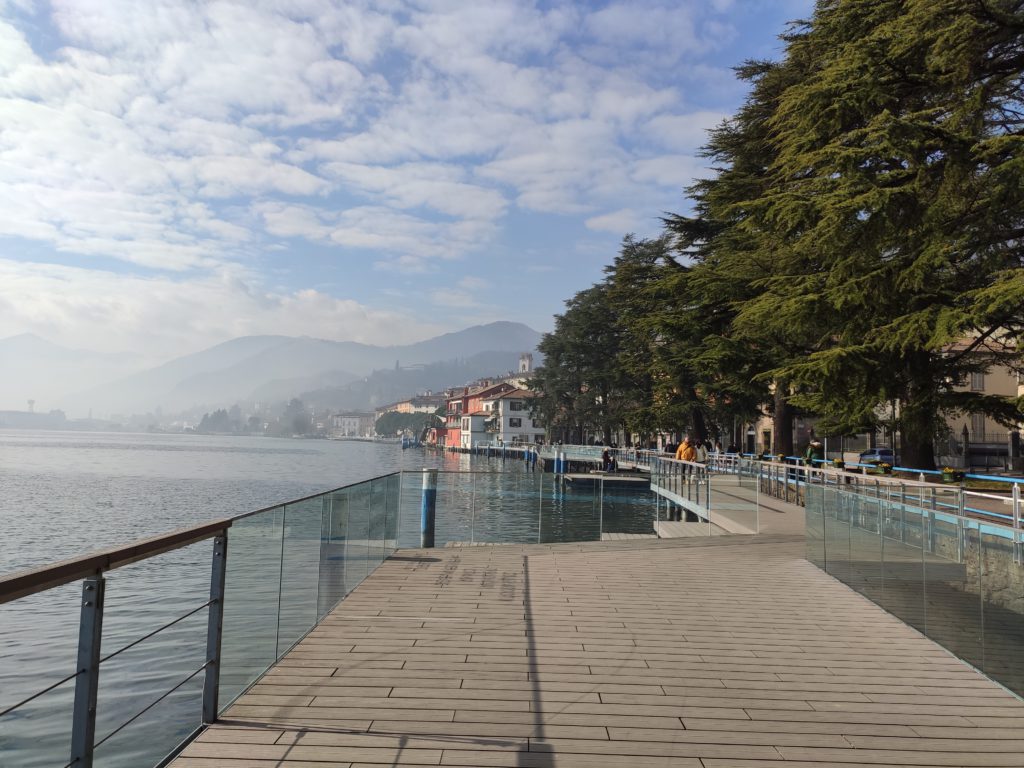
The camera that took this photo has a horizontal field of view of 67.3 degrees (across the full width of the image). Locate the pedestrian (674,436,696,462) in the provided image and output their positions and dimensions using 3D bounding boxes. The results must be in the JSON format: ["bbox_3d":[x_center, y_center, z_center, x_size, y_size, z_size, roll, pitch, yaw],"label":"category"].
[{"bbox_3d":[6.278,2.723,27.700,0.660,1.780,0.420,1,-4,5],"label":"pedestrian"}]

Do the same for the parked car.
[{"bbox_3d":[32.881,6.531,69.000,1.680,1.480,3.900,1,-4,-2],"label":"parked car"}]

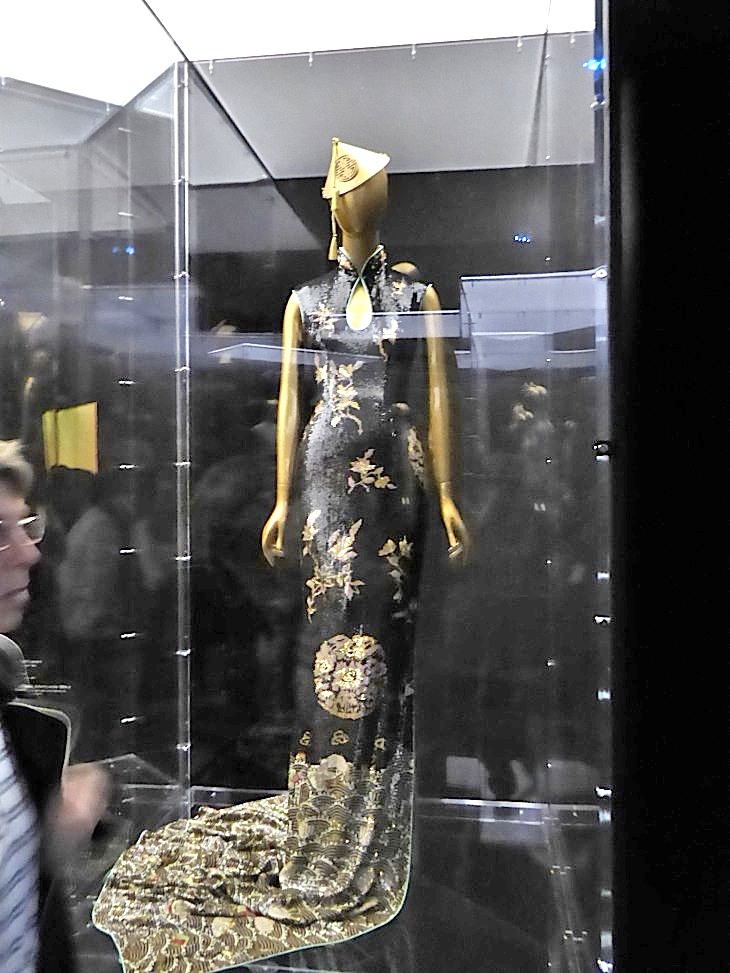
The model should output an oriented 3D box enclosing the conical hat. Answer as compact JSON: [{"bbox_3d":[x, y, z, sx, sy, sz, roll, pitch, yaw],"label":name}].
[{"bbox_3d":[-0.048,-0.840,2.223,0.198,0.109,0.198,-23,31,18],"label":"conical hat"}]

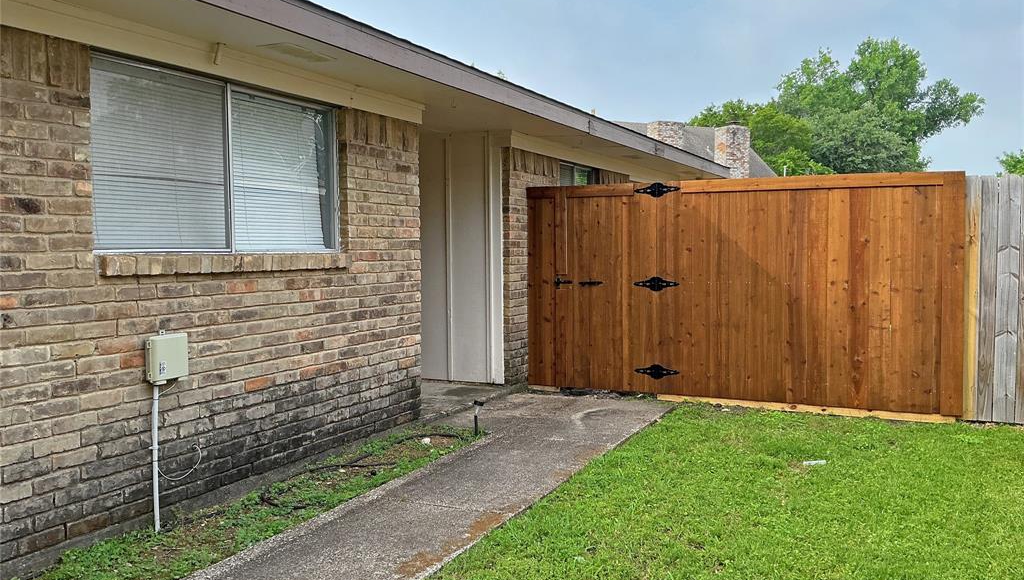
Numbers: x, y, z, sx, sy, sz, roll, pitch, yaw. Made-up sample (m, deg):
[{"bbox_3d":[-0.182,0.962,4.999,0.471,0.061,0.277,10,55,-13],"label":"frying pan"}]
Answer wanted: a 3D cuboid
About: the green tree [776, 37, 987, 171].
[{"bbox_3d":[12.938,-4.386,30.190,7.249,8.618,7.249,1,3,27],"label":"green tree"}]

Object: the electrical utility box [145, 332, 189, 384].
[{"bbox_3d":[-1.688,0.332,4.204,0.070,0.216,0.199,1,3,27],"label":"electrical utility box"}]

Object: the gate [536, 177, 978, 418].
[{"bbox_3d":[1.769,0.007,7.191,3.580,1.808,0.100,1,3,27],"label":"gate"}]

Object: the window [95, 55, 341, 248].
[{"bbox_3d":[-1.550,-0.667,4.752,0.080,0.915,1.787,1,3,27],"label":"window"}]

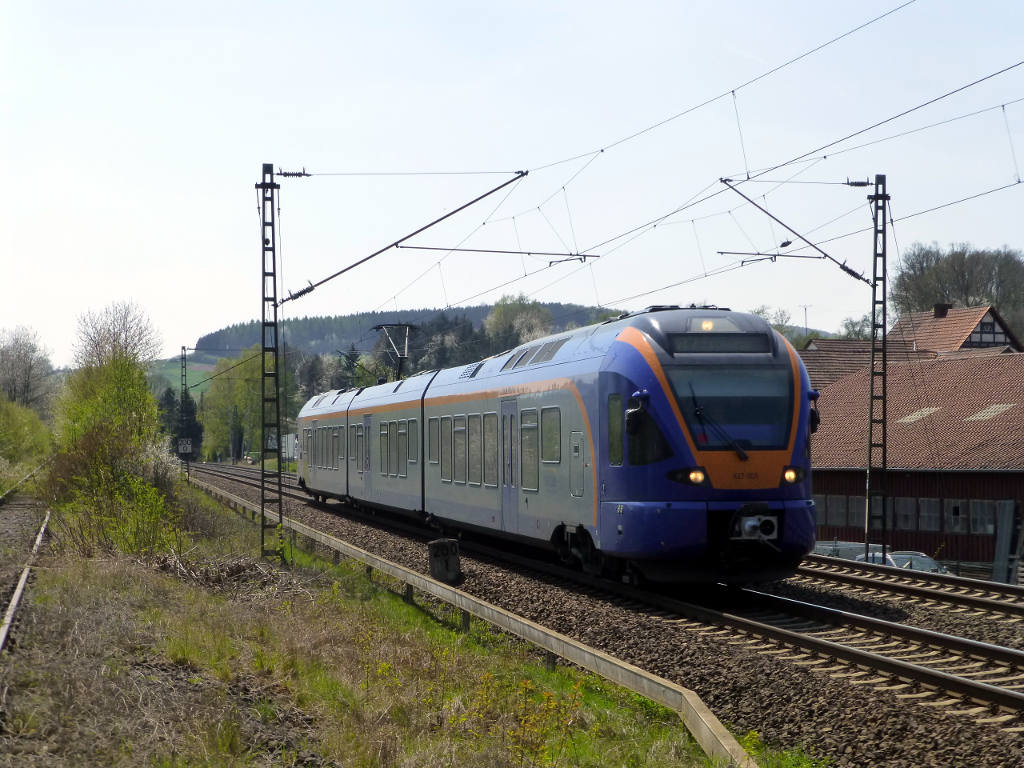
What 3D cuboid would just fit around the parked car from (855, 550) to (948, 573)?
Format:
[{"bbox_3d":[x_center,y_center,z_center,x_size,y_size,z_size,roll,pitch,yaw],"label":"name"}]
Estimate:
[{"bbox_3d":[10.662,5.319,56.636,1.760,1.460,4.170,1,-2,-22],"label":"parked car"}]

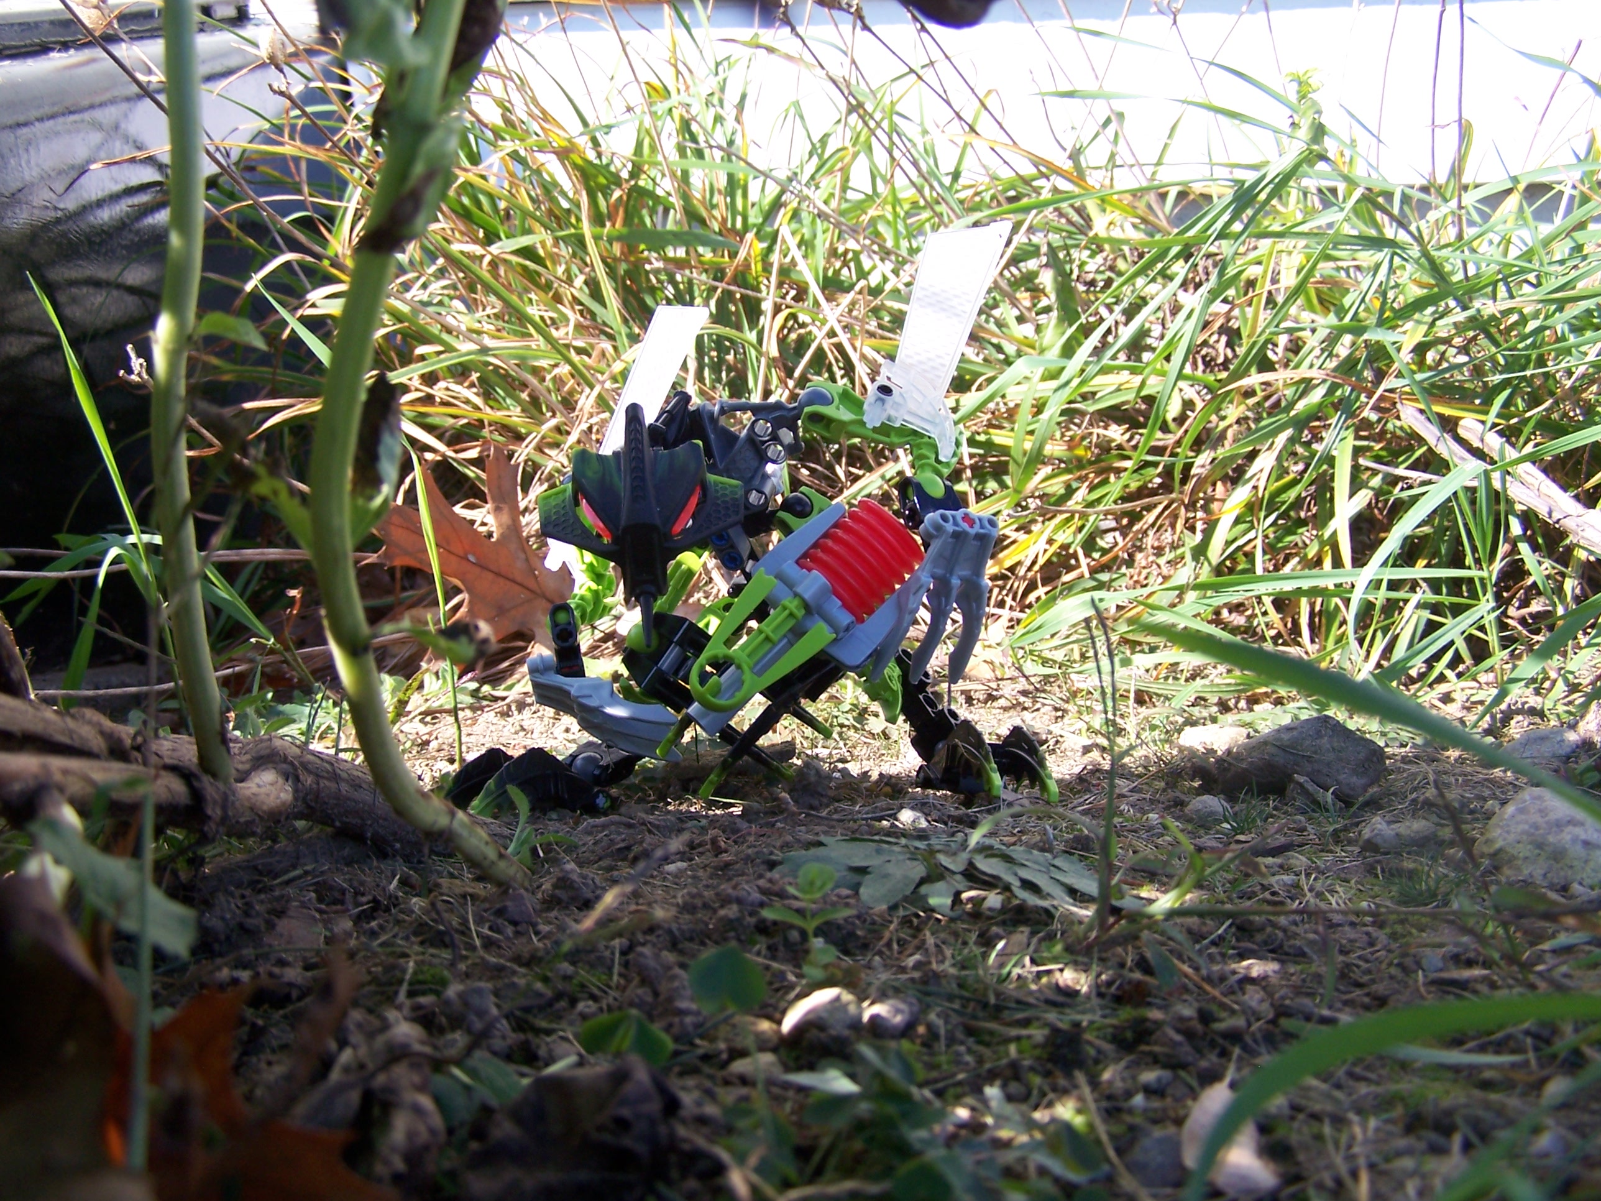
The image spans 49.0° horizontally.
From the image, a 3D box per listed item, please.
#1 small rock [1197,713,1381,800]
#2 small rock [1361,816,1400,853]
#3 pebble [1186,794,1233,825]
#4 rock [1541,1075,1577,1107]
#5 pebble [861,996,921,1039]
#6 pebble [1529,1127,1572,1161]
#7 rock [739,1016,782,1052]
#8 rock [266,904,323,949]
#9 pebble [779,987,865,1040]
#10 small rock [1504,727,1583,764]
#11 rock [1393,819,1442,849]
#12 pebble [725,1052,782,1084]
[{"bbox_3d":[0.153,0.049,0.547,0.058,0.027,0.044,0,2,16],"label":"small rock"},{"bbox_3d":[0.151,0.061,0.457,0.011,0.010,0.011,0,2,18],"label":"small rock"},{"bbox_3d":[0.117,0.060,0.502,0.014,0.009,0.012,0,2,13],"label":"pebble"},{"bbox_3d":[0.105,0.068,0.244,0.005,0.004,0.004,-1,2,0],"label":"rock"},{"bbox_3d":[0.015,0.070,0.295,0.010,0.007,0.009,0,2,3],"label":"pebble"},{"bbox_3d":[0.096,0.069,0.224,0.006,0.004,0.005,-1,2,0],"label":"pebble"},{"bbox_3d":[-0.007,0.068,0.277,0.007,0.005,0.006,-1,2,0],"label":"rock"},{"bbox_3d":[-0.102,0.065,0.353,0.012,0.009,0.010,-1,2,0],"label":"rock"},{"bbox_3d":[0.004,0.069,0.295,0.014,0.009,0.012,-1,2,1],"label":"pebble"},{"bbox_3d":[0.265,0.052,0.627,0.029,0.013,0.023,0,2,23],"label":"small rock"},{"bbox_3d":[0.163,0.062,0.464,0.013,0.008,0.010,0,2,19],"label":"rock"},{"bbox_3d":[-0.007,0.069,0.262,0.009,0.004,0.007,-1,2,0],"label":"pebble"}]

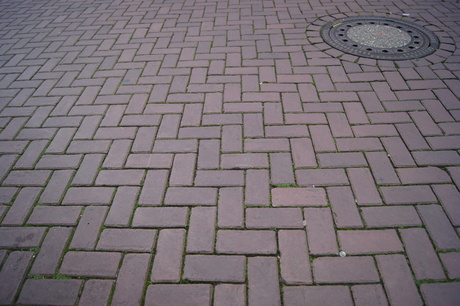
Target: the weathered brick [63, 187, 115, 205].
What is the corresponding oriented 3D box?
[{"bbox_3d":[-0.550,0.192,1.370,0.198,0.065,0.096,0,41,3],"label":"weathered brick"}]

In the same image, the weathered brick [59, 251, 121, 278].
[{"bbox_3d":[-0.452,0.385,1.141,0.198,0.065,0.096,0,41,3],"label":"weathered brick"}]

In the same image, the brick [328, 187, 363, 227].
[{"bbox_3d":[0.419,0.220,1.281,0.096,0.065,0.197,-1,40,2],"label":"brick"}]

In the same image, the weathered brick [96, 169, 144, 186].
[{"bbox_3d":[-0.451,0.124,1.444,0.198,0.065,0.096,0,41,3],"label":"weathered brick"}]

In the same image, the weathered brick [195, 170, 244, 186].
[{"bbox_3d":[-0.040,0.126,1.416,0.197,0.065,0.096,0,40,2],"label":"weathered brick"}]

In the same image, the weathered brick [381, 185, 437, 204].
[{"bbox_3d":[0.673,0.181,1.323,0.198,0.065,0.096,-1,41,1],"label":"weathered brick"}]

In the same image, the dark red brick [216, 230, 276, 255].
[{"bbox_3d":[0.056,0.323,1.188,0.198,0.065,0.096,0,41,3],"label":"dark red brick"}]

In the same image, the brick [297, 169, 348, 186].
[{"bbox_3d":[0.368,0.121,1.400,0.197,0.065,0.096,-1,40,2],"label":"brick"}]

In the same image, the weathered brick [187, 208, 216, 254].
[{"bbox_3d":[-0.096,0.289,1.232,0.097,0.060,0.200,-1,41,2],"label":"weathered brick"}]

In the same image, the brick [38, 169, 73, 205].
[{"bbox_3d":[-0.692,0.159,1.411,0.096,0.065,0.197,0,40,3],"label":"brick"}]

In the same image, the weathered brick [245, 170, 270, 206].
[{"bbox_3d":[0.111,0.157,1.374,0.097,0.060,0.200,0,41,2],"label":"weathered brick"}]

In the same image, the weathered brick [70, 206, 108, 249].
[{"bbox_3d":[-0.498,0.289,1.248,0.096,0.065,0.197,0,40,3],"label":"weathered brick"}]

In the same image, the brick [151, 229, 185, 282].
[{"bbox_3d":[-0.197,0.357,1.153,0.096,0.065,0.197,0,40,3],"label":"brick"}]

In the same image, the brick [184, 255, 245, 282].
[{"bbox_3d":[-0.045,0.389,1.115,0.200,0.060,0.097,0,41,3],"label":"brick"}]

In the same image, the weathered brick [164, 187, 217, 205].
[{"bbox_3d":[-0.146,0.190,1.349,0.200,0.060,0.097,0,41,3],"label":"weathered brick"}]

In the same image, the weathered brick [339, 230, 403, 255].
[{"bbox_3d":[0.469,0.317,1.170,0.200,0.060,0.097,0,41,3],"label":"weathered brick"}]

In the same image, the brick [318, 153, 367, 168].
[{"bbox_3d":[0.474,0.053,1.481,0.198,0.065,0.096,-1,41,2],"label":"brick"}]

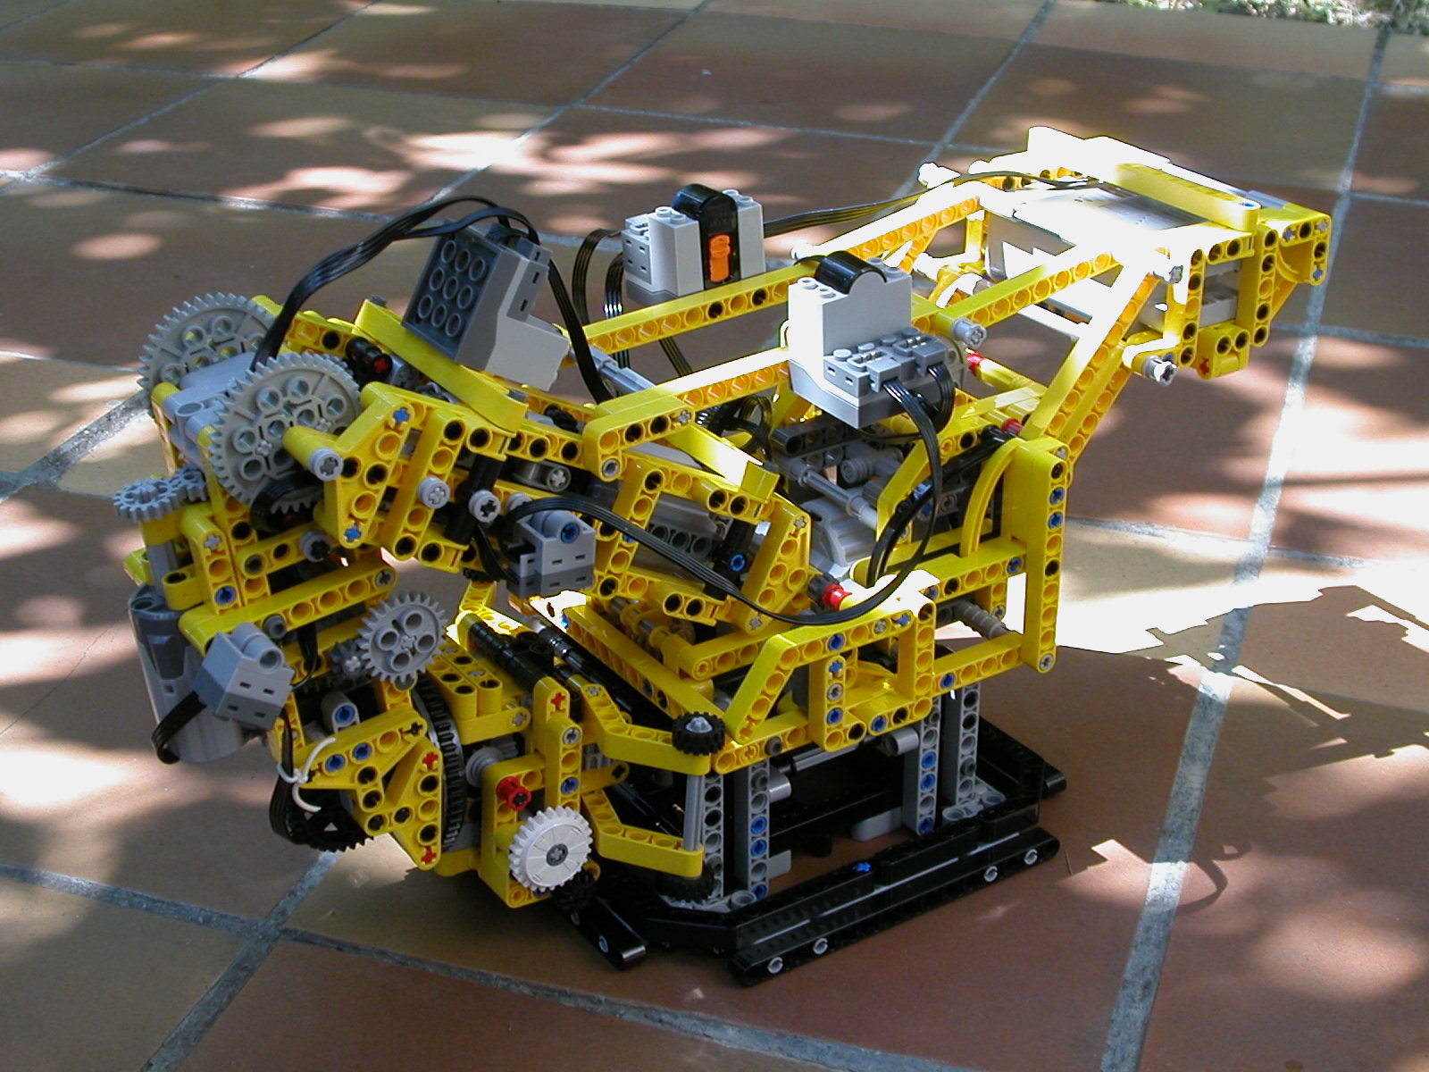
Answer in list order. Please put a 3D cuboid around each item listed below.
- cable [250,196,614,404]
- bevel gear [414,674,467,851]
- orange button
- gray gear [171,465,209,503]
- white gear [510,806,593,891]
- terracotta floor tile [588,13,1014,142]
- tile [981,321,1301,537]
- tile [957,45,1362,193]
[{"bbox_3d":[-0.075,-0.056,0.597,0.115,0.073,0.032,-16,31,-30],"label":"cable"},{"bbox_3d":[-0.088,0.064,0.646,0.009,0.057,0.057,-11,28,-32],"label":"bevel gear"},{"bbox_3d":[0.002,-0.085,0.678,0.007,0.015,0.004,-19,32,-28],"label":"orange button"},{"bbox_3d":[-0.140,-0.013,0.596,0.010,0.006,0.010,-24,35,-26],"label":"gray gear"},{"bbox_3d":[-0.046,0.089,0.632,0.025,0.025,0.008,-17,31,-30],"label":"white gear"},{"bbox_3d":[0.064,-0.315,1.548,0.244,0.012,0.255,8,27,15],"label":"terracotta floor tile"},{"bbox_3d":[0.140,-0.062,1.041,0.240,0.012,0.240,9,28,16],"label":"tile"},{"bbox_3d":[0.299,-0.274,1.471,0.242,0.012,0.250,8,28,16],"label":"tile"}]

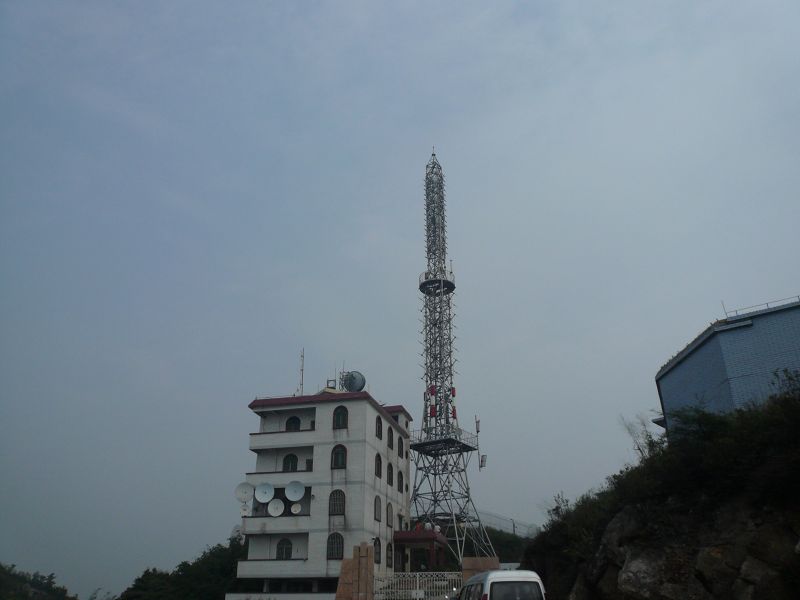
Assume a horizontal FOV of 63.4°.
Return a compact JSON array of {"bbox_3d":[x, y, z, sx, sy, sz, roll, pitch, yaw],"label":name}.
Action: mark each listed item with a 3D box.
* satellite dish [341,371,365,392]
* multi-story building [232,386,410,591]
[{"bbox_3d":[-4.315,7.819,61.104,2.150,2.100,0.950,2,-26,-4],"label":"satellite dish"},{"bbox_3d":[-6.055,18.685,60.730,11.344,18.026,16.576,-7,-27,13],"label":"multi-story building"}]

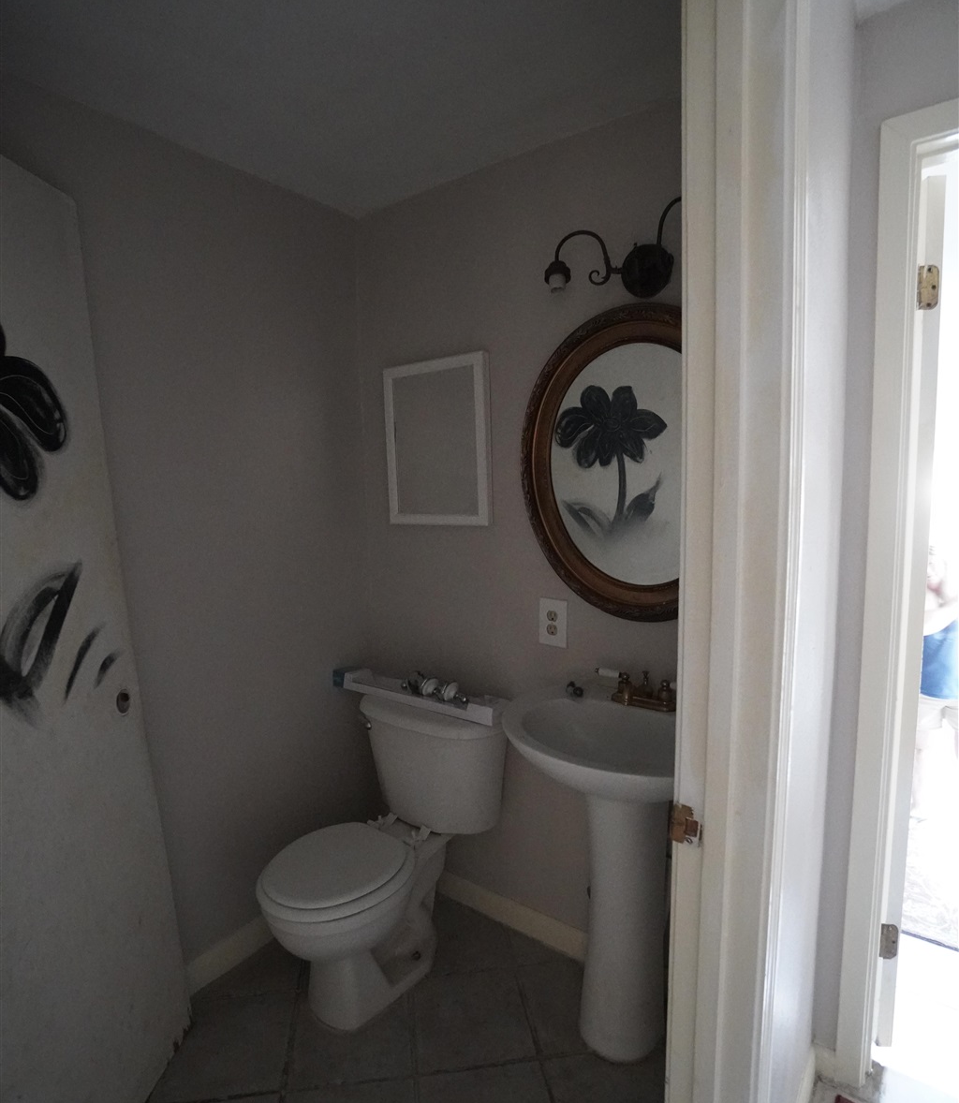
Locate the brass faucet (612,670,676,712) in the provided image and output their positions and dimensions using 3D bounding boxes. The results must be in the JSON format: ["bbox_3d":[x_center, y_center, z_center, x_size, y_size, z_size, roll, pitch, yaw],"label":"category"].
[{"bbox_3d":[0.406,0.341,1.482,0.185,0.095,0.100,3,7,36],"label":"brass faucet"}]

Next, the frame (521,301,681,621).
[{"bbox_3d":[0.396,-0.222,1.518,0.660,0.790,0.040,3,7,36],"label":"frame"}]

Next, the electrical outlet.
[{"bbox_3d":[0.215,0.204,1.722,0.089,0.134,0.008,3,7,36],"label":"electrical outlet"}]

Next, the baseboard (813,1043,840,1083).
[{"bbox_3d":[0.810,1.197,1.403,0.054,0.083,0.016,3,7,36],"label":"baseboard"}]

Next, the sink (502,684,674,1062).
[{"bbox_3d":[0.326,0.817,1.428,0.570,0.850,0.450,3,7,36],"label":"sink"}]

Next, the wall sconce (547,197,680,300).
[{"bbox_3d":[0.376,-0.700,1.414,0.460,0.170,0.145,3,7,36],"label":"wall sconce"}]

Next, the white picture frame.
[{"bbox_3d":[-0.141,-0.338,1.914,0.413,0.513,0.022,3,7,36],"label":"white picture frame"}]

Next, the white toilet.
[{"bbox_3d":[-0.289,0.854,1.718,0.460,0.740,0.690,3,7,36],"label":"white toilet"}]

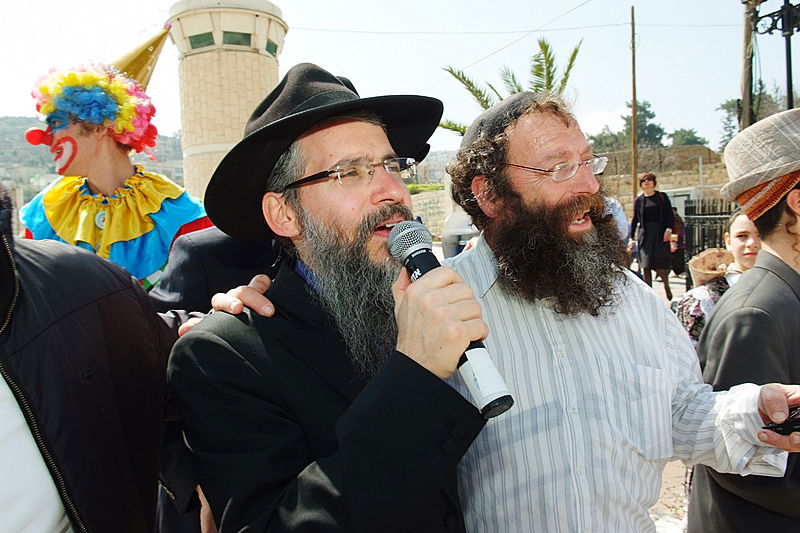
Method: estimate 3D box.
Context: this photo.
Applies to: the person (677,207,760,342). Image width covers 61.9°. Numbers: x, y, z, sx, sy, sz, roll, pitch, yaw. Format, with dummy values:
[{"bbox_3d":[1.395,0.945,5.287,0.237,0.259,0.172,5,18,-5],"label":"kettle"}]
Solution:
[{"bbox_3d":[1.223,0.577,2.405,0.450,1.560,0.280,-1,4,5],"label":"person"}]

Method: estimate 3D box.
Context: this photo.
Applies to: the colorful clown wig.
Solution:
[{"bbox_3d":[-0.674,-0.351,1.480,0.250,0.200,0.240,8,0,-26],"label":"colorful clown wig"}]

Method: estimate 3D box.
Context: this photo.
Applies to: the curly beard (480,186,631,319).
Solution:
[{"bbox_3d":[0.225,-0.020,0.950,0.150,0.190,0.180,3,6,44],"label":"curly beard"}]

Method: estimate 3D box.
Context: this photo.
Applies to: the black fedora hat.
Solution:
[{"bbox_3d":[-0.109,-0.163,0.860,0.310,0.140,0.330,-6,-22,-48],"label":"black fedora hat"}]

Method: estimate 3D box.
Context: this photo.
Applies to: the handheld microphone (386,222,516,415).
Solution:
[{"bbox_3d":[0.050,0.046,0.721,0.052,0.250,0.052,-27,-30,0],"label":"handheld microphone"}]

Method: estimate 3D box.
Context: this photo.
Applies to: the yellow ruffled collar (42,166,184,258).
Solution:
[{"bbox_3d":[-0.638,-0.121,1.470,0.300,0.190,0.260,-1,4,-3],"label":"yellow ruffled collar"}]

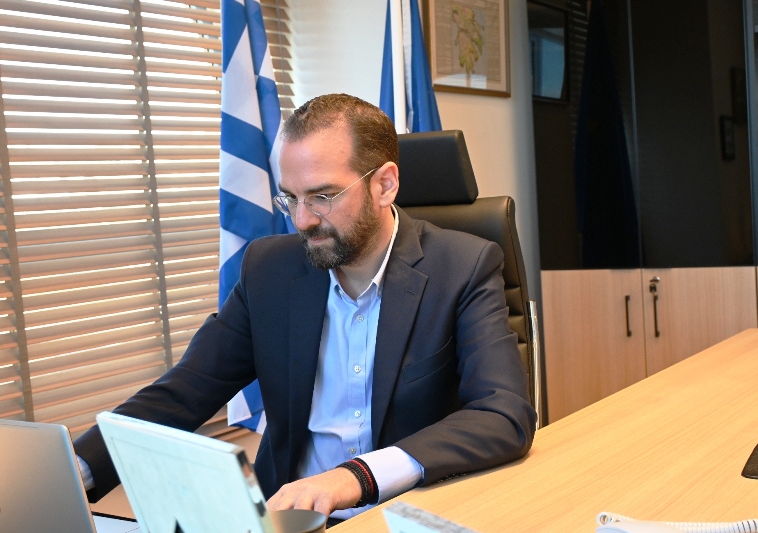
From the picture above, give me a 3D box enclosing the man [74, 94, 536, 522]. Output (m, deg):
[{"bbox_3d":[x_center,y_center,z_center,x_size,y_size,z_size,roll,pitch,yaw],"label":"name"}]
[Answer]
[{"bbox_3d":[-0.060,0.381,1.499,0.680,1.280,0.700,-2,5,28],"label":"man"}]

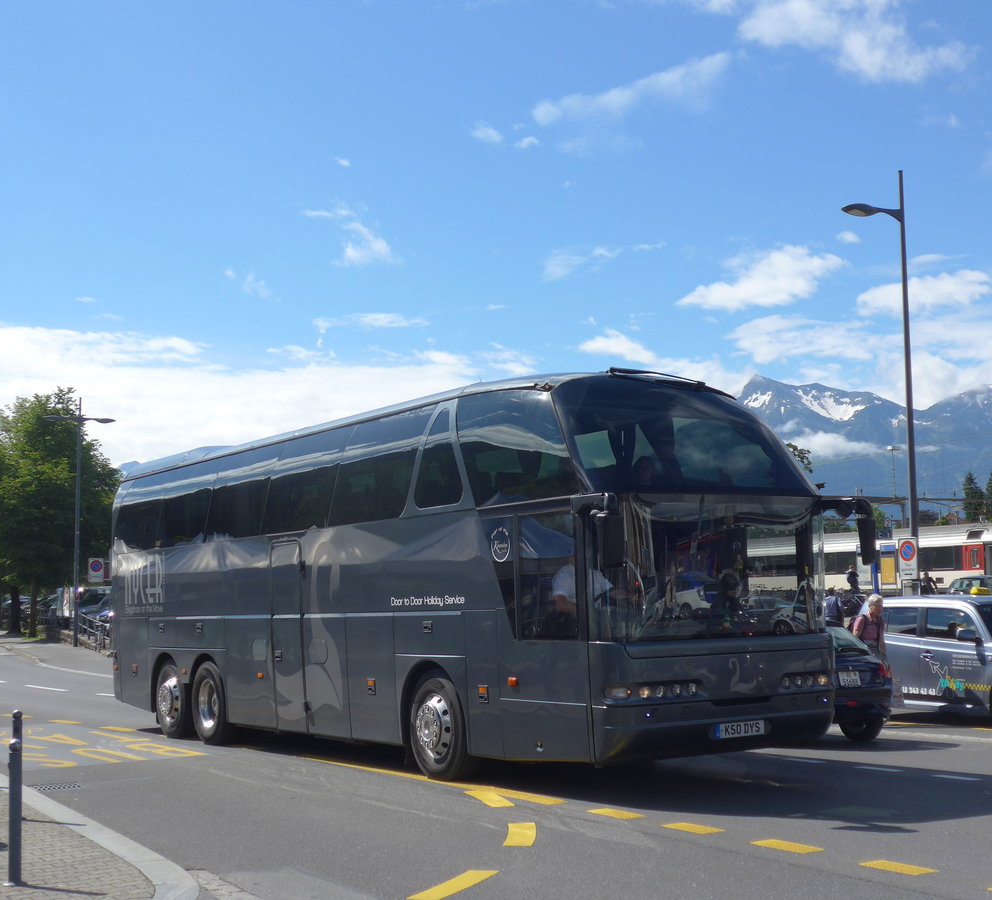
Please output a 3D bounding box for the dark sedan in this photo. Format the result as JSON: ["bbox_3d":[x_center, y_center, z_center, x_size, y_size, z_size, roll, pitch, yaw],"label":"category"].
[{"bbox_3d":[3.211,2.963,19.528,1.720,1.430,4.250,2,-7,-28],"label":"dark sedan"}]

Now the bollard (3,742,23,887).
[{"bbox_3d":[-2.915,2.191,9.246,0.080,0.870,0.080,-1,-6,0],"label":"bollard"}]

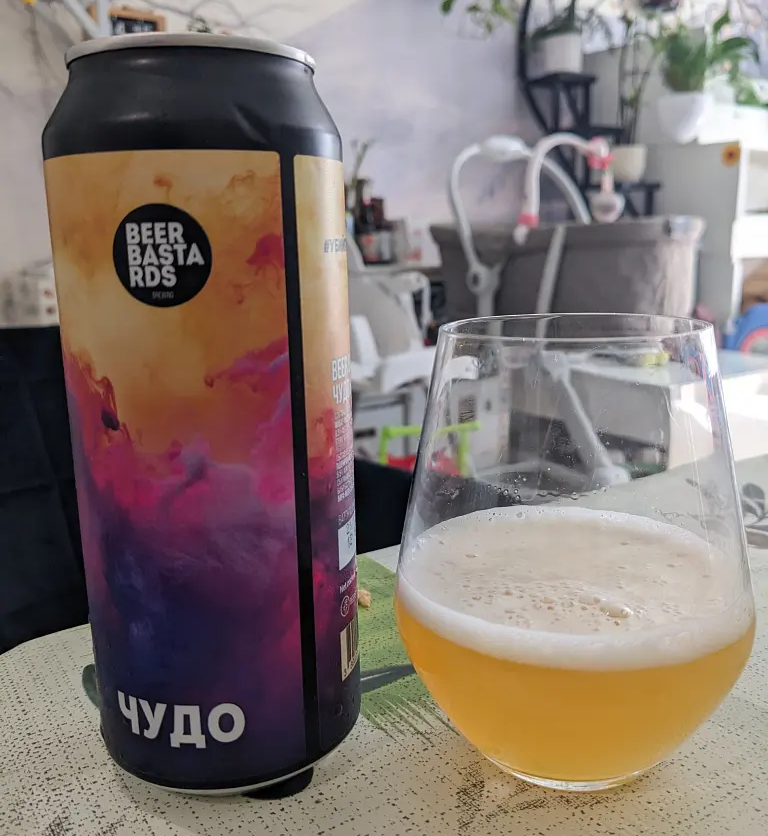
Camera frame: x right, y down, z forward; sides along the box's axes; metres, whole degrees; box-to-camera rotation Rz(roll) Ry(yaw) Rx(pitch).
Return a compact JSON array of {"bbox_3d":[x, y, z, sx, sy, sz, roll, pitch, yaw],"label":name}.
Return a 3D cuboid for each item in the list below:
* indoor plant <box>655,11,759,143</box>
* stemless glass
[{"bbox_3d":[1.131,-1.194,2.801,0.341,0.436,0.307,4,13,22],"label":"indoor plant"},{"bbox_3d":[0.047,0.030,0.204,0.089,0.107,0.089,-1,12,0],"label":"stemless glass"}]

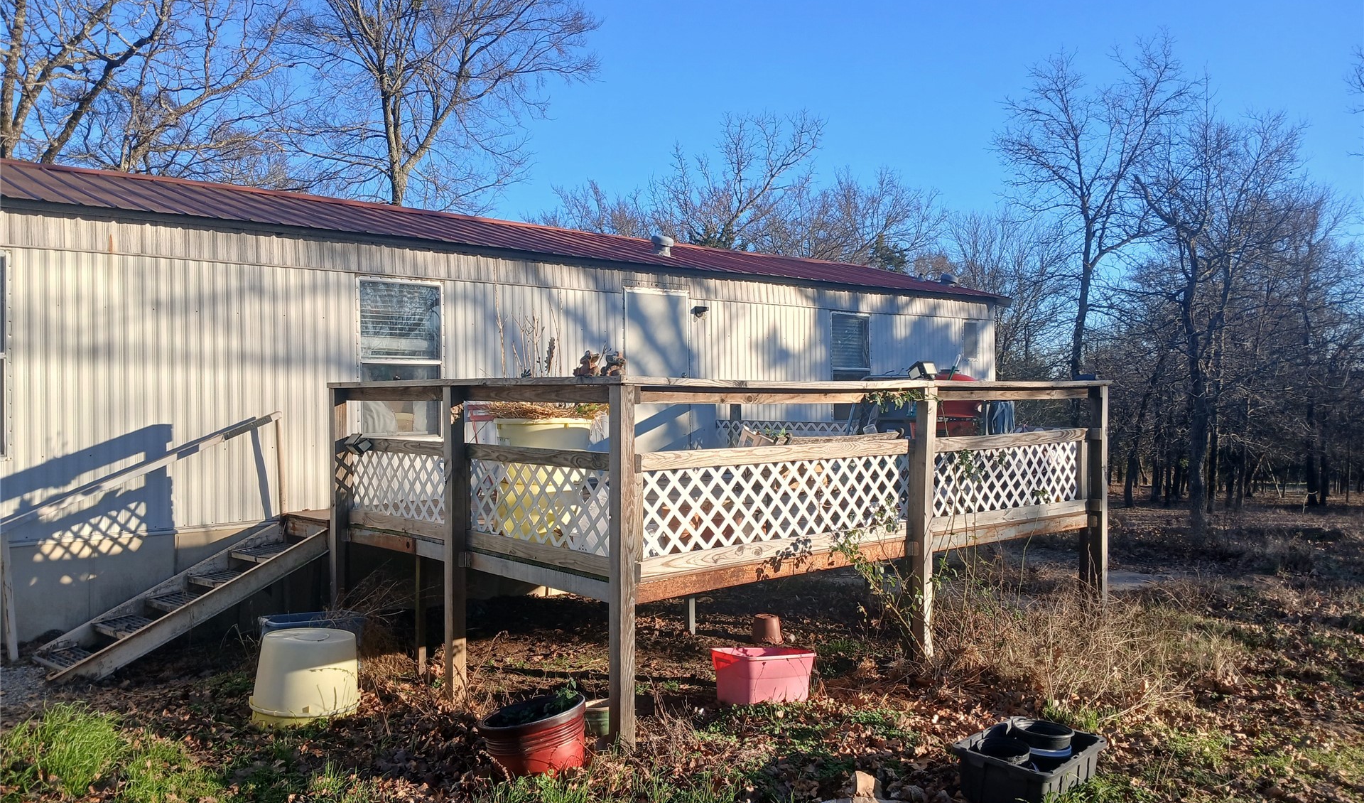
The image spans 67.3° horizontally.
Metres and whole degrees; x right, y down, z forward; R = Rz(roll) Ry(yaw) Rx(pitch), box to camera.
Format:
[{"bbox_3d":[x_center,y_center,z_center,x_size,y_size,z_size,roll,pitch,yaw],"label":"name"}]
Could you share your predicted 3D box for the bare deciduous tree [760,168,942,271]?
[{"bbox_3d":[4.450,-2.184,26.986,4.800,7.900,4.800,0,0,0],"label":"bare deciduous tree"}]

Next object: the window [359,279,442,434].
[{"bbox_3d":[-2.437,-0.392,8.860,0.760,1.360,0.070,0,1,-39],"label":"window"}]

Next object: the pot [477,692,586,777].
[{"bbox_3d":[-0.668,1.550,4.720,0.500,0.330,0.500,-13,2,0],"label":"pot"}]

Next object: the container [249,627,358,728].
[{"bbox_3d":[-2.163,1.570,5.880,0.620,0.450,0.620,-3,1,0],"label":"container"}]

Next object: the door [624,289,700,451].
[{"bbox_3d":[-0.257,-0.157,10.529,0.880,1.950,0.070,0,1,-39],"label":"door"}]

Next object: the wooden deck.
[{"bbox_3d":[-0.006,0.756,7.954,4.500,1.780,4.430,0,1,-39],"label":"wooden deck"}]

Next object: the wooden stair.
[{"bbox_3d":[-3.355,1.288,6.939,1.750,0.790,0.720,0,1,-39],"label":"wooden stair"}]

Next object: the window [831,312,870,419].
[{"bbox_3d":[2.060,-0.410,12.350,0.730,1.310,0.070,0,1,-39],"label":"window"}]

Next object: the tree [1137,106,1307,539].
[{"bbox_3d":[7.900,-1.202,14.993,2.500,6.300,2.500,0,0,0],"label":"tree"}]

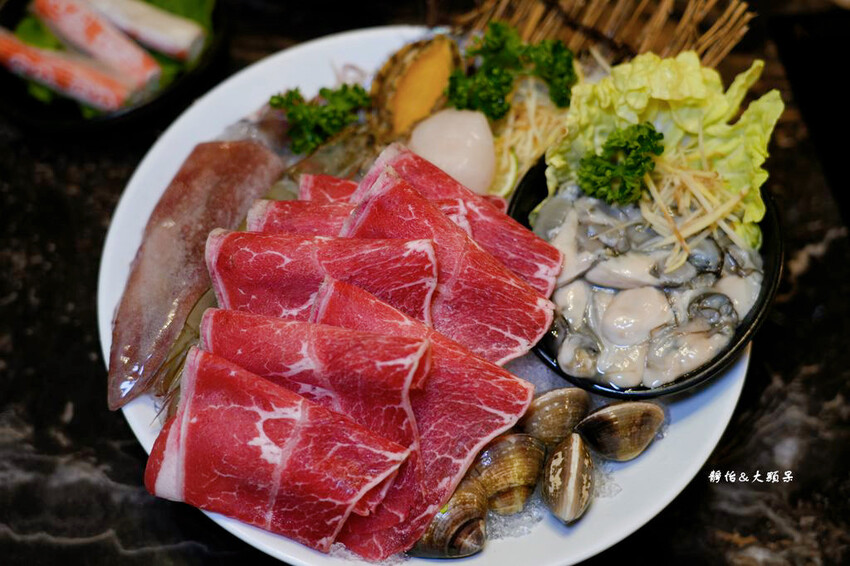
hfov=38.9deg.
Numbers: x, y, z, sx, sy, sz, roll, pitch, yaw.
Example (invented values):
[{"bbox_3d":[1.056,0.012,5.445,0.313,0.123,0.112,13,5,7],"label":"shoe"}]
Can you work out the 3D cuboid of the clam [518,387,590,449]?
[{"bbox_3d":[0.060,0.064,0.566,0.041,0.034,0.023,-25,71,-12],"label":"clam"}]

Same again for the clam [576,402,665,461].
[{"bbox_3d":[0.092,0.070,0.567,0.043,0.035,0.022,-7,61,-7],"label":"clam"}]

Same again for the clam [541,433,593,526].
[{"bbox_3d":[0.066,0.090,0.554,0.023,0.035,0.044,7,72,-5],"label":"clam"}]

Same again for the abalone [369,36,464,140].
[{"bbox_3d":[-0.005,-0.107,0.659,0.049,0.026,0.065,32,77,-22],"label":"abalone"}]

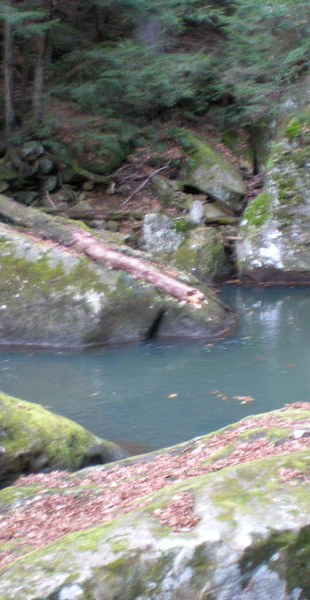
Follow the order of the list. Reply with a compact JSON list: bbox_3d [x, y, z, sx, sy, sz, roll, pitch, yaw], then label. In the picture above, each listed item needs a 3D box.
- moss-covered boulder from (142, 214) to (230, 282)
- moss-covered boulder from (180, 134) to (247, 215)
[{"bbox_3d":[0.600,-1.060,17.415,1.600,1.220,1.300,0,11,0],"label":"moss-covered boulder"},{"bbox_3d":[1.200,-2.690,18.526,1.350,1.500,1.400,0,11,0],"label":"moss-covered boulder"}]

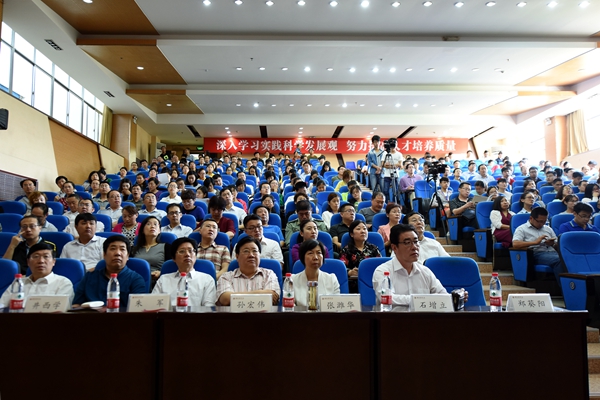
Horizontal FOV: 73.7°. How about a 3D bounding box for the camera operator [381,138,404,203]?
[{"bbox_3d":[1.976,-0.458,8.497,0.520,1.740,0.500,0,-4,0],"label":"camera operator"}]

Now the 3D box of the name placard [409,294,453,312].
[{"bbox_3d":[0.694,0.545,2.091,0.225,0.105,0.080,0,-4,0],"label":"name placard"}]

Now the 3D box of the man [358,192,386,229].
[{"bbox_3d":[0.991,0.474,5.431,0.520,1.164,0.750,0,-4,0],"label":"man"}]

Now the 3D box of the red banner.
[{"bbox_3d":[1.475,-2.162,16.162,10.550,0.640,0.040,0,-4,0],"label":"red banner"}]

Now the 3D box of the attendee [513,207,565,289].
[{"bbox_3d":[2.715,0.696,4.386,0.550,1.240,0.820,0,-4,1],"label":"attendee"}]

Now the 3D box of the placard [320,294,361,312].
[{"bbox_3d":[0.233,0.597,2.296,0.235,0.108,0.085,0,-4,0],"label":"placard"}]

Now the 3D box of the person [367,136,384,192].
[{"bbox_3d":[1.661,-0.540,8.749,0.500,1.740,0.320,0,-4,-5],"label":"person"}]

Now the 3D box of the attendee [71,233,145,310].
[{"bbox_3d":[-1.349,0.851,2.633,0.540,1.220,0.780,0,-4,-6],"label":"attendee"}]

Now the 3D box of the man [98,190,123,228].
[{"bbox_3d":[-2.526,0.492,5.210,0.500,1.250,0.780,0,-4,-6],"label":"man"}]

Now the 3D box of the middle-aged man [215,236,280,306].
[{"bbox_3d":[-0.374,0.875,2.849,0.560,1.221,0.750,0,-4,-2],"label":"middle-aged man"}]

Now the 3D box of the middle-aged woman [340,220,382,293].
[{"bbox_3d":[0.576,0.785,3.539,0.470,1.200,0.780,1,-4,-9],"label":"middle-aged woman"}]

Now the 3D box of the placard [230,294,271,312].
[{"bbox_3d":[-0.284,0.597,2.296,0.235,0.108,0.085,0,-4,0],"label":"placard"}]

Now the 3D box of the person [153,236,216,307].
[{"bbox_3d":[-0.860,0.881,2.879,0.540,1.213,0.750,0,-4,-3],"label":"person"}]

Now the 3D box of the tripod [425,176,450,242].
[{"bbox_3d":[2.390,0.162,7.004,0.620,1.250,0.620,0,-4,0],"label":"tripod"}]

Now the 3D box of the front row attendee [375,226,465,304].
[{"bbox_3d":[0.766,0.822,2.773,0.580,1.300,0.850,1,-4,-15],"label":"front row attendee"}]

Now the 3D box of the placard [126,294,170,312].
[{"bbox_3d":[-0.787,0.545,2.091,0.225,0.105,0.080,0,-4,0],"label":"placard"}]

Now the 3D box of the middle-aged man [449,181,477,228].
[{"bbox_3d":[2.645,0.310,6.393,0.540,1.207,0.780,1,-4,-15],"label":"middle-aged man"}]

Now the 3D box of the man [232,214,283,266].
[{"bbox_3d":[-0.389,0.749,3.541,0.520,1.240,0.780,0,-4,-6],"label":"man"}]

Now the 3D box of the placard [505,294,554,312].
[{"bbox_3d":[1.202,0.545,2.091,0.225,0.105,0.080,0,-4,0],"label":"placard"}]

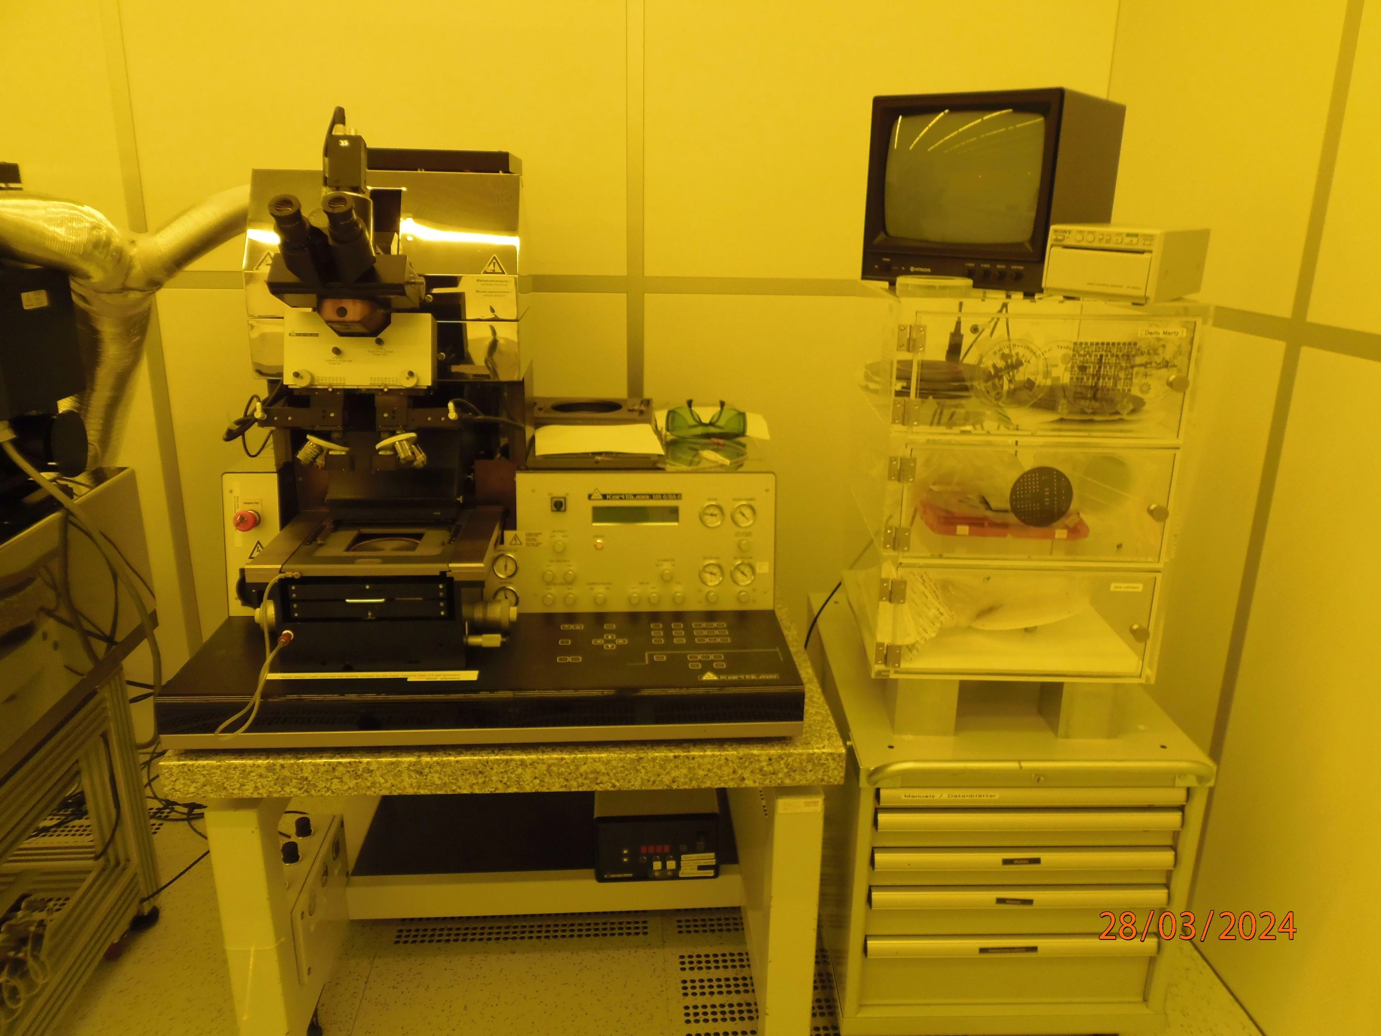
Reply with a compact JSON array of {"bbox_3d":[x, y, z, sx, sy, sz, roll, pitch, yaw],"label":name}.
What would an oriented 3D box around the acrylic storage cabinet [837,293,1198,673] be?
[{"bbox_3d":[0.549,-0.090,1.708,0.477,0.631,0.422,1,18,0],"label":"acrylic storage cabinet"}]

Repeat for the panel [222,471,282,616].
[{"bbox_3d":[-0.764,0.044,1.684,0.099,0.256,0.060,0,9,-4],"label":"panel"}]

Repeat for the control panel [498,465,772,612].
[{"bbox_3d":[-0.095,0.042,1.727,0.493,0.254,0.060,0,9,-4],"label":"control panel"}]

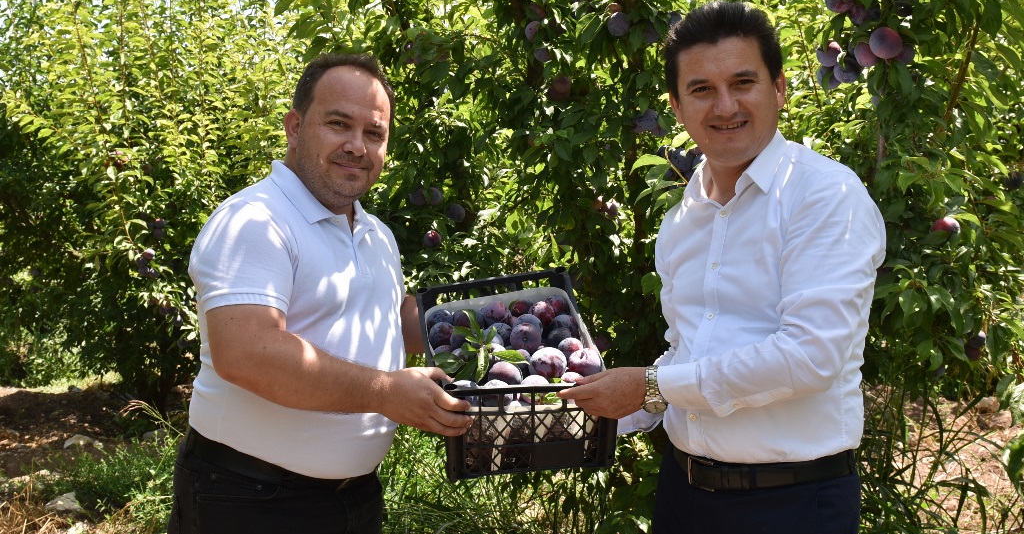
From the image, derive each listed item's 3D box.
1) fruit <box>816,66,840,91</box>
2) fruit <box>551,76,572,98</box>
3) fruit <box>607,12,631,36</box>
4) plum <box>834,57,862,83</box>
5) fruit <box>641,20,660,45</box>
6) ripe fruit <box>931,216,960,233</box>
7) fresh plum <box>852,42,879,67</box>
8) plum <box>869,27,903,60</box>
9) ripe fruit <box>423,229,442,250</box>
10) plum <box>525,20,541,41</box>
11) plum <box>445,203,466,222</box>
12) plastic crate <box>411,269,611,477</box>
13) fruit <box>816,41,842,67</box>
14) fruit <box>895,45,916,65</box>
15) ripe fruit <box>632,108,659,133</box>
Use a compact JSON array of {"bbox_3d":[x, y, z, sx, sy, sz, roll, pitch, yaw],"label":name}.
[{"bbox_3d":[0.657,-0.394,2.120,0.053,0.053,0.053,0,3,0],"label":"fruit"},{"bbox_3d":[0.123,-0.449,2.550,0.053,0.053,0.053,0,3,0],"label":"fruit"},{"bbox_3d":[0.245,-0.556,2.350,0.054,0.053,0.054,0,8,0],"label":"fruit"},{"bbox_3d":[0.619,-0.362,1.890,0.051,0.050,0.051,0,8,0],"label":"plum"},{"bbox_3d":[0.327,-0.554,2.420,0.055,0.055,0.055,0,3,0],"label":"fruit"},{"bbox_3d":[0.804,-0.068,1.900,0.054,0.053,0.054,0,8,0],"label":"ripe fruit"},{"bbox_3d":[0.709,-0.425,2.050,0.053,0.053,0.053,0,3,0],"label":"fresh plum"},{"bbox_3d":[0.705,-0.421,1.930,0.061,0.061,0.061,0,3,0],"label":"plum"},{"bbox_3d":[-0.219,-0.077,2.820,0.052,0.051,0.052,0,8,0],"label":"ripe fruit"},{"bbox_3d":[0.056,-0.590,2.570,0.053,0.053,0.053,0,3,0],"label":"plum"},{"bbox_3d":[-0.153,-0.148,2.780,0.053,0.052,0.053,0,8,0],"label":"plum"},{"bbox_3d":[0.000,0.172,1.730,0.264,0.165,0.354,-4,27,-10],"label":"plastic crate"},{"bbox_3d":[0.645,-0.431,2.080,0.053,0.053,0.053,0,3,0],"label":"fruit"},{"bbox_3d":[0.734,-0.397,1.920,0.049,0.048,0.049,0,8,0],"label":"fruit"},{"bbox_3d":[0.294,-0.321,2.250,0.054,0.053,0.054,0,8,0],"label":"ripe fruit"}]

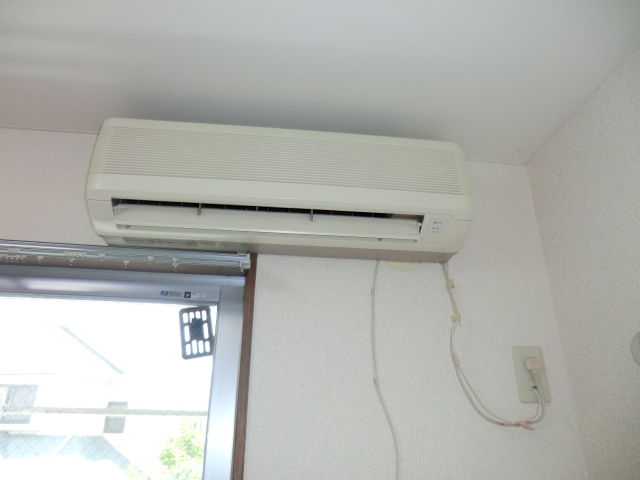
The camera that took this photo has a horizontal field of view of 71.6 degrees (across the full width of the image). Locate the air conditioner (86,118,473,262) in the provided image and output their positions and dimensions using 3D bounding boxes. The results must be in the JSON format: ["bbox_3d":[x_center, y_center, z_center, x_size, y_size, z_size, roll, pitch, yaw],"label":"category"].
[{"bbox_3d":[-0.074,-0.109,1.005,0.788,0.242,0.162,3,-24,-5],"label":"air conditioner"}]

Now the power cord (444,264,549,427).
[{"bbox_3d":[0.383,0.218,0.979,0.203,0.365,0.040,3,-24,-5],"label":"power cord"}]

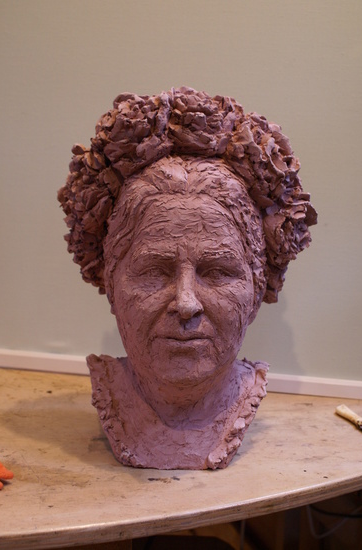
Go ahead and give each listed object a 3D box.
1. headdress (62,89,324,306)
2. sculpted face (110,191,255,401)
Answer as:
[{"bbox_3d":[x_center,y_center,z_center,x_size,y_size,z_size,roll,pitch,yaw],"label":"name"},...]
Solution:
[{"bbox_3d":[0.009,-0.102,0.880,0.330,0.268,0.195,2,6,-3],"label":"headdress"},{"bbox_3d":[0.002,0.025,0.812,0.171,0.242,0.148,2,6,-3],"label":"sculpted face"}]

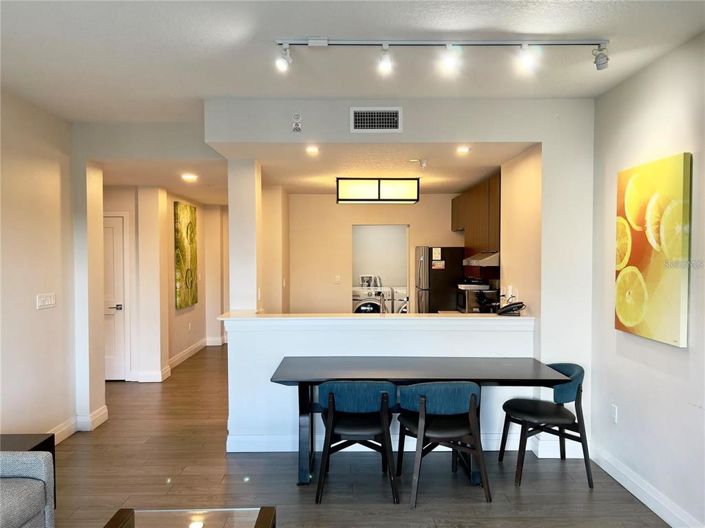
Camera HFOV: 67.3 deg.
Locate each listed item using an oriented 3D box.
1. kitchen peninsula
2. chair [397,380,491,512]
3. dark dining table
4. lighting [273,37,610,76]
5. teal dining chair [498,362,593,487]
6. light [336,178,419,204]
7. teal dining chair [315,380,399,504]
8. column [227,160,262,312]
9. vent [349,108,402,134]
[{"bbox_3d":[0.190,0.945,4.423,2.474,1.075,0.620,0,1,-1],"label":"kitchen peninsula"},{"bbox_3d":[0.581,1.116,3.564,0.510,0.775,0.560,0,1,-10],"label":"chair"},{"bbox_3d":[0.444,1.118,3.793,1.936,0.760,0.742,0,1,-1],"label":"dark dining table"},{"bbox_3d":[0.485,-1.122,2.866,1.811,0.180,0.130,0,1,-1],"label":"lighting"},{"bbox_3d":[1.344,1.111,3.781,0.565,0.775,0.510,0,1,1],"label":"teal dining chair"},{"bbox_3d":[0.279,-0.824,5.965,0.901,0.273,0.380,0,1,-1],"label":"light"},{"bbox_3d":[0.033,1.115,3.588,0.517,0.775,0.561,0,1,-1],"label":"teal dining chair"},{"bbox_3d":[-0.988,-0.256,4.865,0.246,1.355,0.318,0,1,-1],"label":"column"},{"bbox_3d":[0.180,-1.084,3.976,0.394,0.189,0.030,0,1,-1],"label":"vent"}]

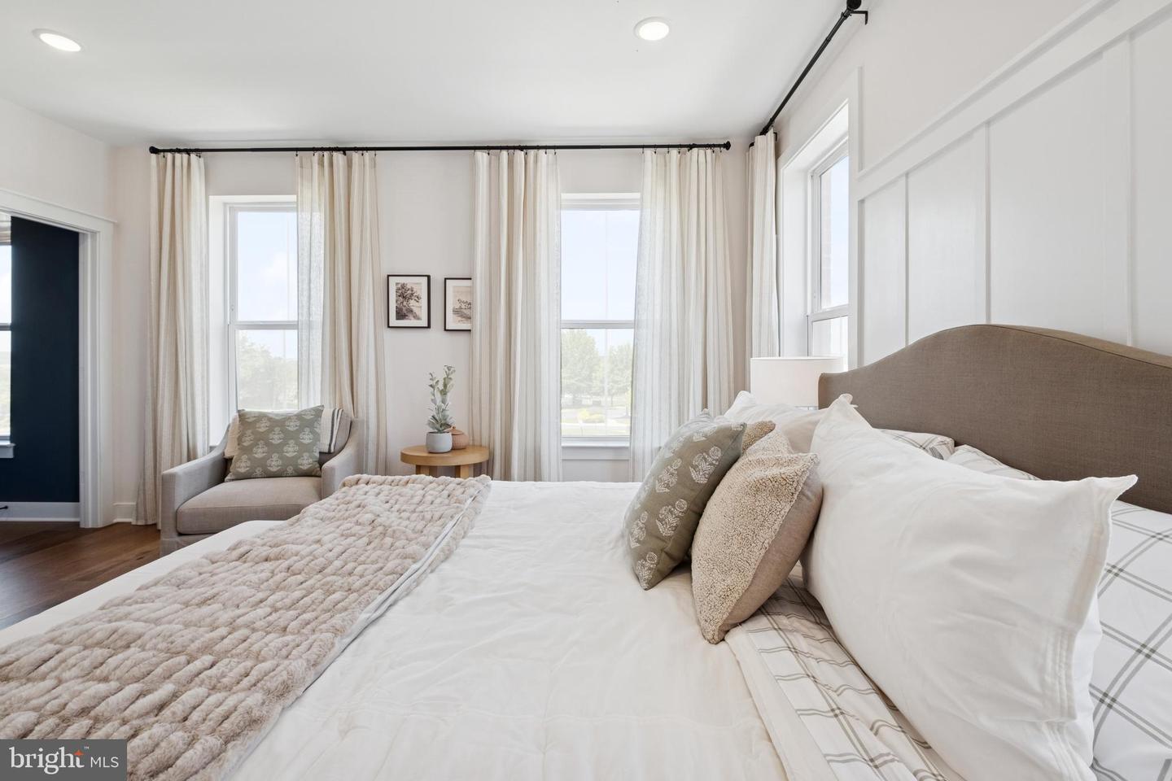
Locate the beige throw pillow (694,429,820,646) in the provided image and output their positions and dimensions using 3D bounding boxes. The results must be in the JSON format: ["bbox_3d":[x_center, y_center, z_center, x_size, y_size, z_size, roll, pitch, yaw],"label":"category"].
[{"bbox_3d":[0.386,0.300,1.163,0.190,0.440,0.460,30,-1,7],"label":"beige throw pillow"}]

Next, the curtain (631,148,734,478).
[{"bbox_3d":[0.664,-0.356,3.357,0.720,2.620,0.140,0,1,1],"label":"curtain"}]

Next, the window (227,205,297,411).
[{"bbox_3d":[-2.287,-0.507,3.656,0.840,1.830,0.120,0,1,1],"label":"window"}]

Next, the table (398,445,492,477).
[{"bbox_3d":[-0.878,0.670,3.040,0.550,0.600,0.550,0,1,1],"label":"table"}]

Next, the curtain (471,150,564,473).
[{"bbox_3d":[-0.498,-0.352,3.380,0.660,2.620,0.140,0,1,1],"label":"curtain"}]

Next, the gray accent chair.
[{"bbox_3d":[-1.749,0.574,2.857,0.800,0.840,0.760,0,1,-13],"label":"gray accent chair"}]

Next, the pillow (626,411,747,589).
[{"bbox_3d":[0.275,0.257,1.375,0.190,0.470,0.460,32,0,0],"label":"pillow"}]

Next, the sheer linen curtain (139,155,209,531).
[{"bbox_3d":[-2.909,-0.360,3.428,0.490,2.620,0.140,0,1,1],"label":"sheer linen curtain"}]

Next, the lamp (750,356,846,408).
[{"bbox_3d":[0.981,0.132,2.270,0.410,0.570,0.410,0,1,1],"label":"lamp"}]

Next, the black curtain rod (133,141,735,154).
[{"bbox_3d":[-1.011,-1.682,3.391,4.080,0.060,0.090,0,1,1],"label":"black curtain rod"}]

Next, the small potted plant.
[{"bbox_3d":[-0.906,0.114,3.040,0.190,0.540,0.180,0,1,1],"label":"small potted plant"}]

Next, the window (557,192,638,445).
[{"bbox_3d":[0.118,-0.514,3.608,0.840,1.830,0.120,0,1,1],"label":"window"}]

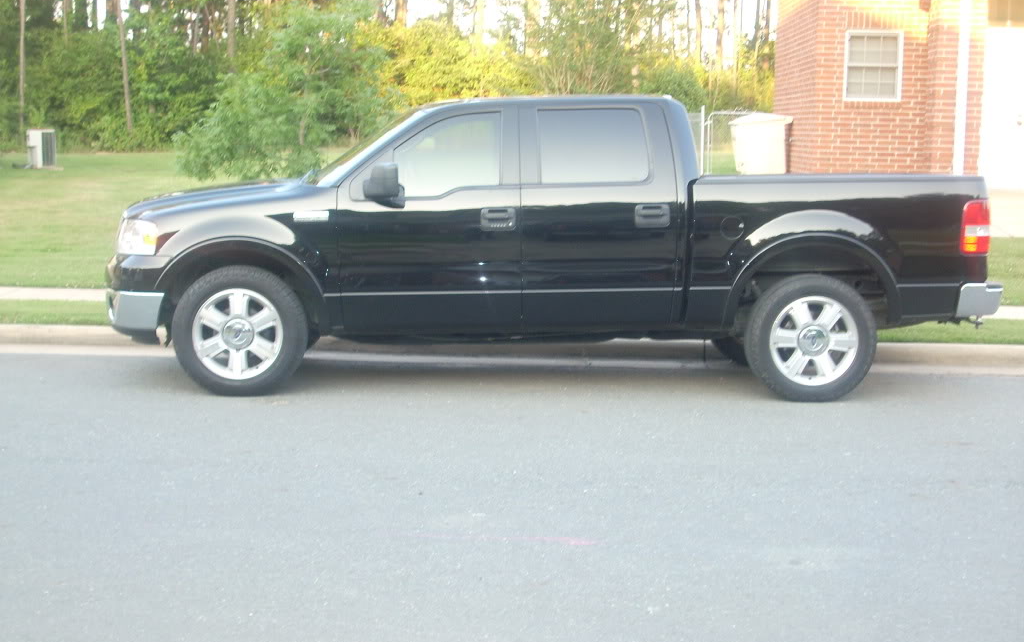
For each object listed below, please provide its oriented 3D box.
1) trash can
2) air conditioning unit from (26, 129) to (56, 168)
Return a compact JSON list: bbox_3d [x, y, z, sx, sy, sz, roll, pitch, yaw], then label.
[{"bbox_3d":[3.327,-2.220,21.465,0.820,1.100,0.700,1,7,-3],"label":"trash can"},{"bbox_3d":[-10.004,-3.650,34.000,0.580,0.820,0.580,1,7,-3],"label":"air conditioning unit"}]

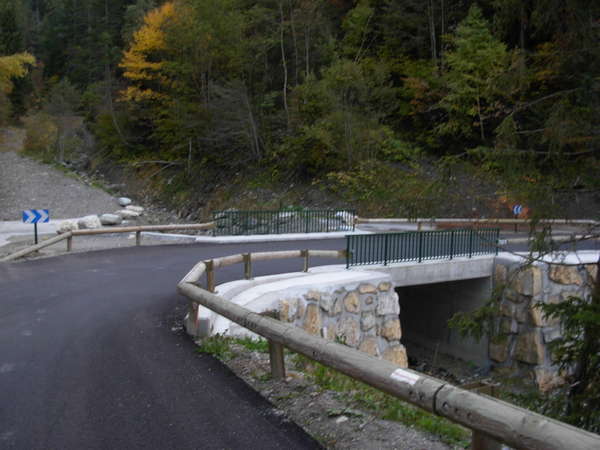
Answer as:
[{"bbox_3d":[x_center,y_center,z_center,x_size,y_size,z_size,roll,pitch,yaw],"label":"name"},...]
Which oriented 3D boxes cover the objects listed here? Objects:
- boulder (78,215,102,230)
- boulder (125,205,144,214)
[{"bbox_3d":[-11.291,-0.135,35.500,1.270,0.800,1.050,0,2,0],"label":"boulder"},{"bbox_3d":[-10.427,-0.992,41.500,1.220,0.560,1.000,0,2,0],"label":"boulder"}]

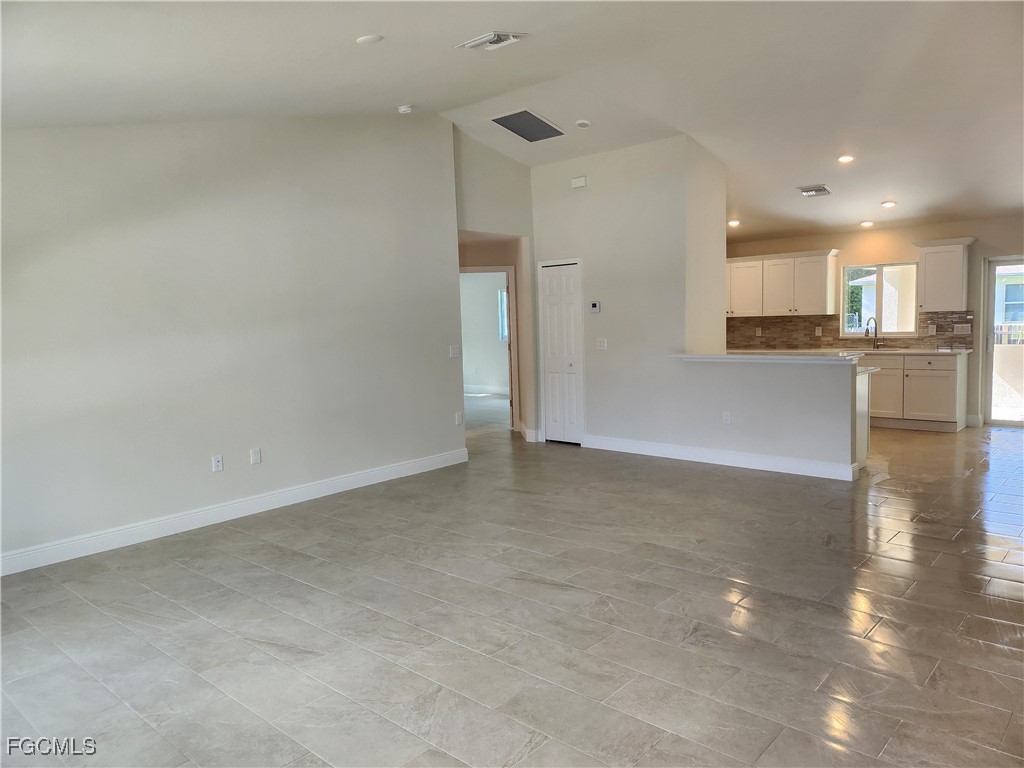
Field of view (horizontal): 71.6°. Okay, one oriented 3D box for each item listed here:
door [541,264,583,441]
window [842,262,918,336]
[{"bbox_3d":[0.586,-0.355,8.152,0.610,2.120,0.120,3,7,42],"label":"door"},{"bbox_3d":[4.607,-1.036,8.914,0.905,0.910,0.120,3,7,42],"label":"window"}]

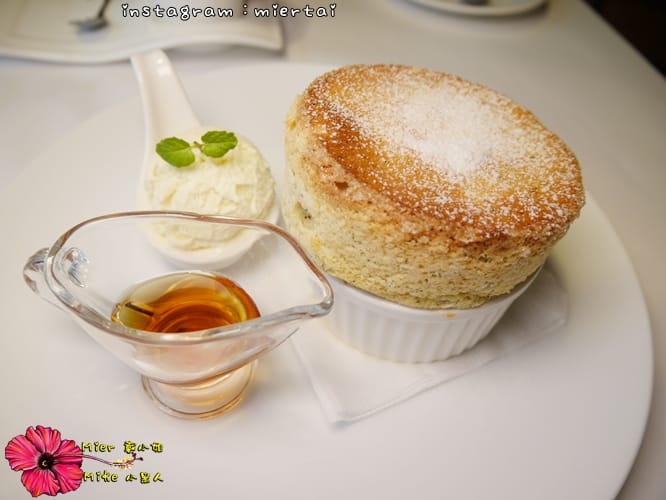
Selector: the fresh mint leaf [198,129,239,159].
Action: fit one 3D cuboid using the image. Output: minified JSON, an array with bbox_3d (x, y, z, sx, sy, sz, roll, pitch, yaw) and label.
[{"bbox_3d":[-0.044,-0.040,0.191,0.015,0.004,0.012,6,75,-8],"label":"fresh mint leaf"}]

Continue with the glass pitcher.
[{"bbox_3d":[-0.049,0.024,0.166,0.096,0.057,0.047,8,51,1],"label":"glass pitcher"}]

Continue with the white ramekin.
[{"bbox_3d":[0.032,-0.005,0.208,0.098,0.041,0.098,7,51,0],"label":"white ramekin"}]

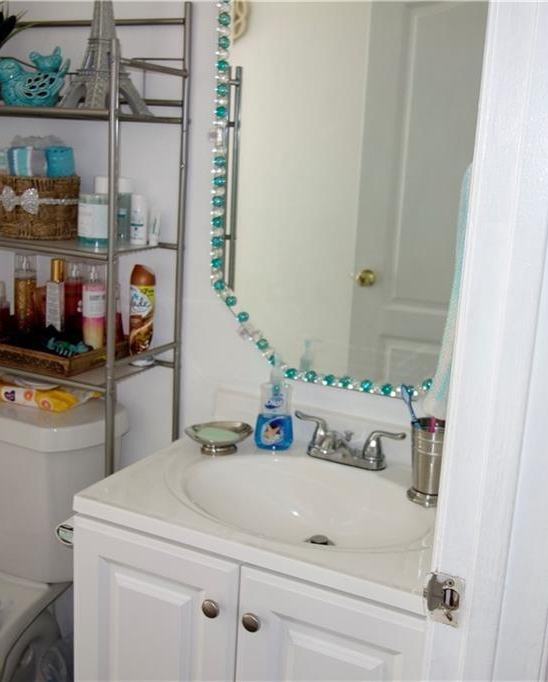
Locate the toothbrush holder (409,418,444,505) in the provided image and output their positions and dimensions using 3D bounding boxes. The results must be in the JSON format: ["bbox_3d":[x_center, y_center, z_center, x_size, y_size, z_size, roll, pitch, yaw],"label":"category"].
[{"bbox_3d":[0.268,0.204,1.335,0.082,0.131,0.082,9,14,24],"label":"toothbrush holder"}]

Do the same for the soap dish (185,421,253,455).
[{"bbox_3d":[-0.106,0.188,1.517,0.130,0.038,0.110,5,13,6],"label":"soap dish"}]

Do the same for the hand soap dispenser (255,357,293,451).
[{"bbox_3d":[0.004,0.119,1.538,0.073,0.176,0.050,6,13,12],"label":"hand soap dispenser"}]

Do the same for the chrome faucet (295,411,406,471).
[{"bbox_3d":[0.119,0.194,1.456,0.218,0.080,0.140,9,14,24],"label":"chrome faucet"}]

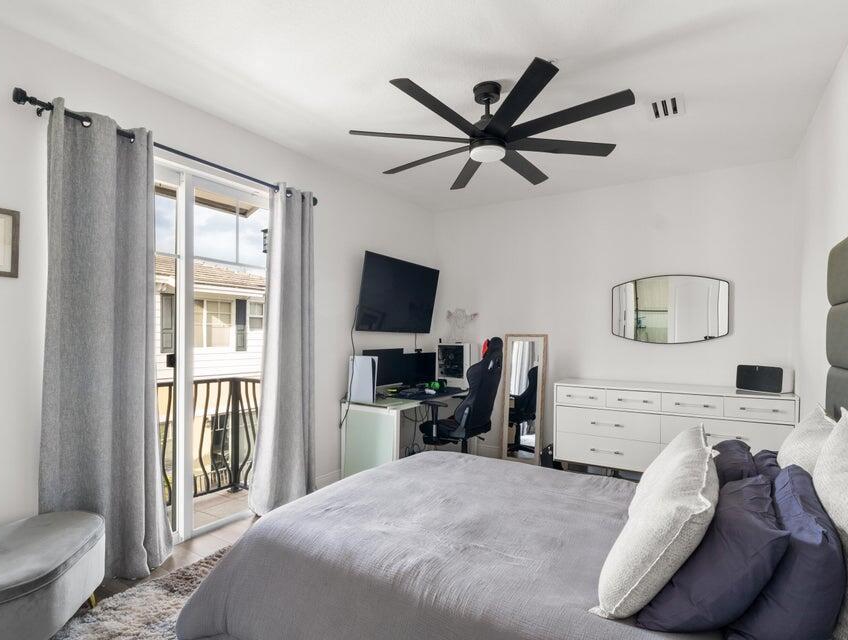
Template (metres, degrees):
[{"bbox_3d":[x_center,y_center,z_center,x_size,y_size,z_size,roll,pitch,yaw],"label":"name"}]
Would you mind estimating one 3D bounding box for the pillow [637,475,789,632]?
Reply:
[{"bbox_3d":[0.846,0.642,1.240,0.190,0.440,0.480,43,22,28],"label":"pillow"}]

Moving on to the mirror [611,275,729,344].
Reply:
[{"bbox_3d":[2.198,-0.090,3.821,0.915,0.615,0.030,-1,-2,28],"label":"mirror"}]

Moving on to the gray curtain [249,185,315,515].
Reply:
[{"bbox_3d":[-1.024,0.198,3.112,0.160,2.360,0.510,-1,-2,34],"label":"gray curtain"}]

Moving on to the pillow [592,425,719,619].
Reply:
[{"bbox_3d":[0.797,0.632,1.368,0.190,0.450,0.580,39,20,29],"label":"pillow"}]

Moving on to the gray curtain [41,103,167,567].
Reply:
[{"bbox_3d":[-1.627,0.152,2.235,0.160,2.400,0.550,-1,-2,34],"label":"gray curtain"}]

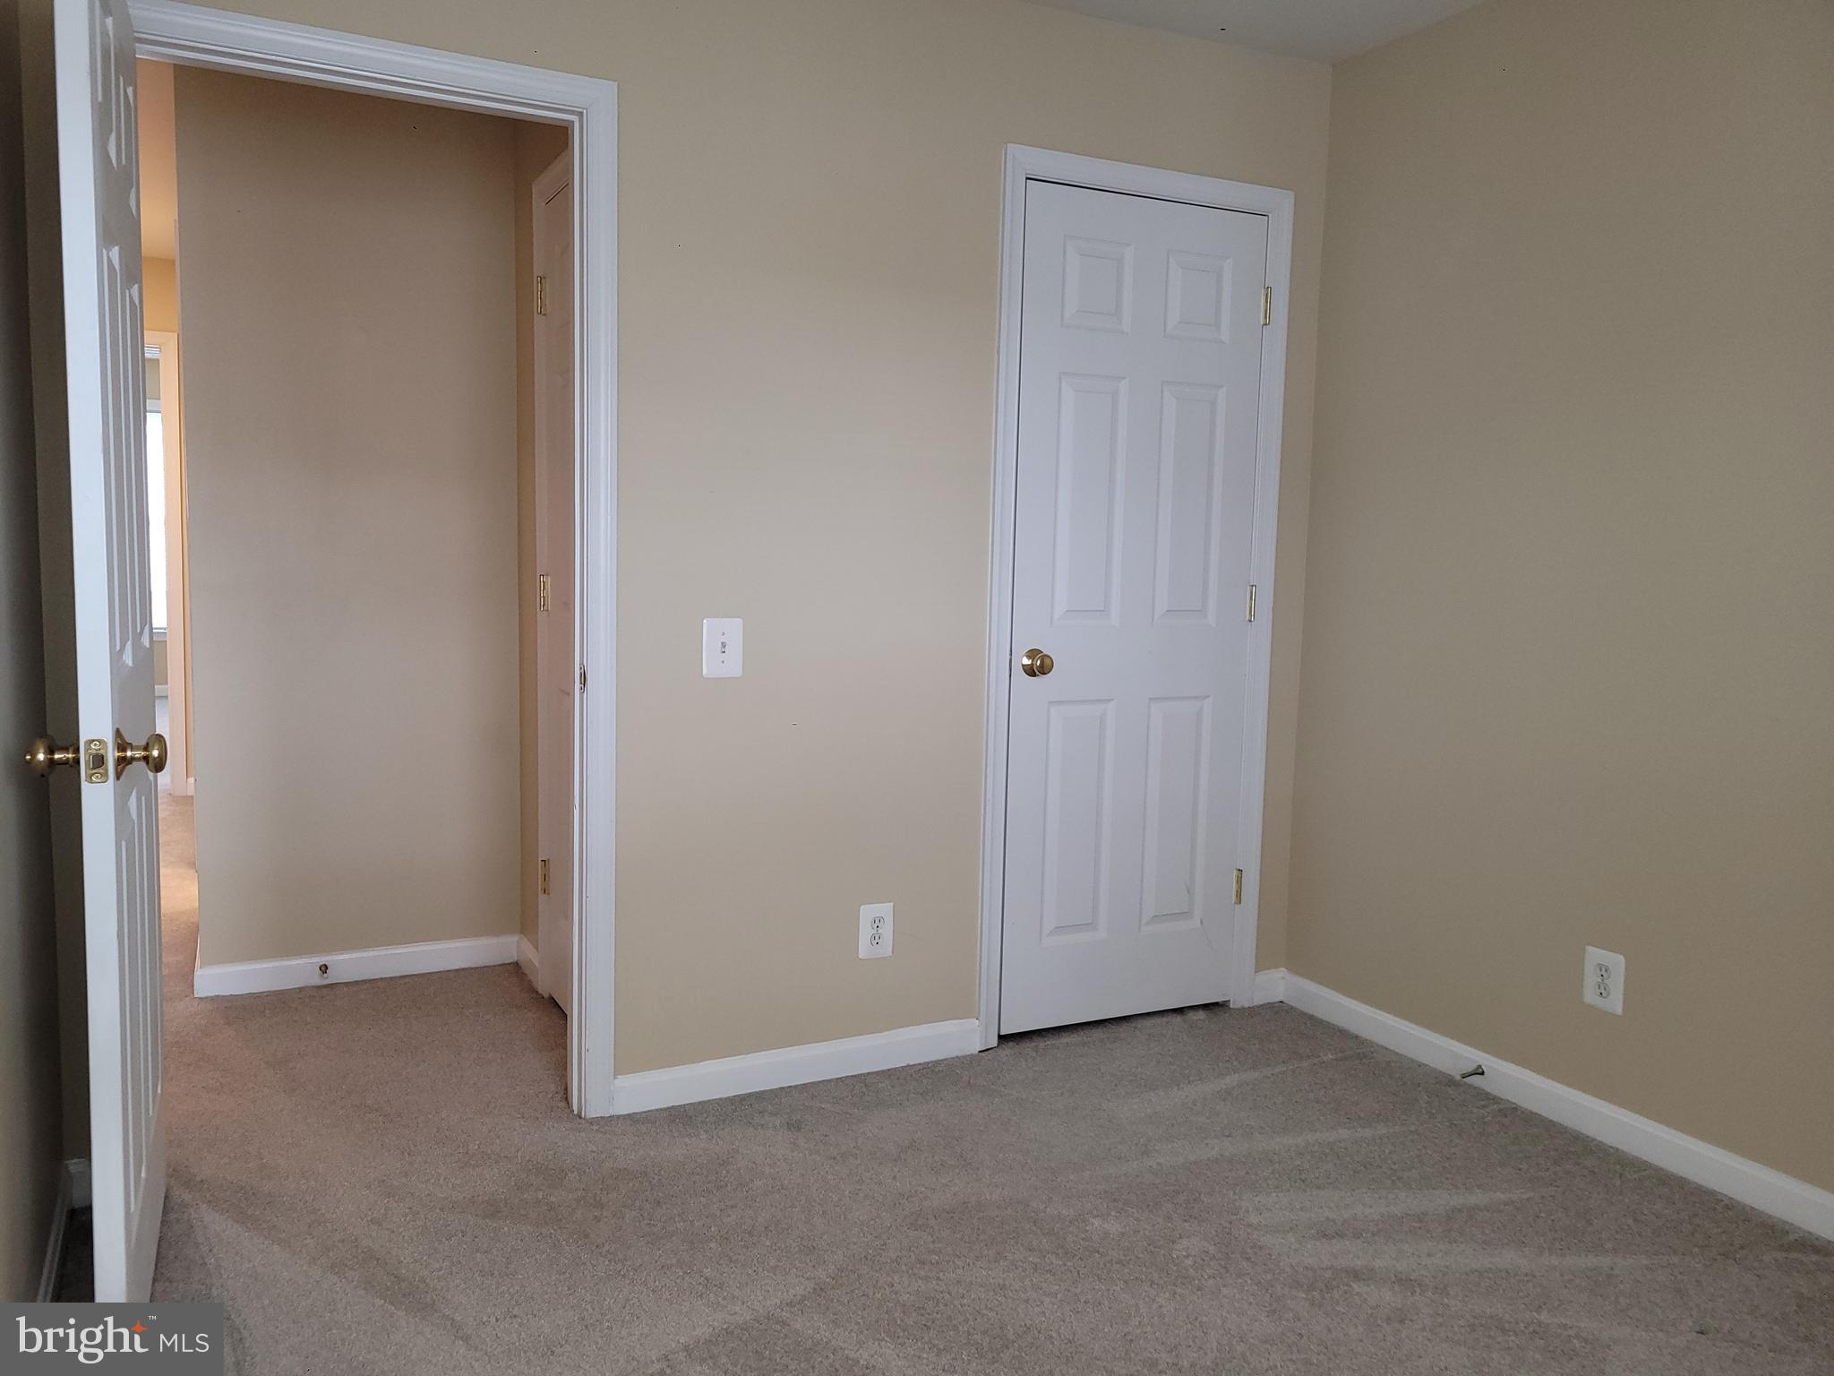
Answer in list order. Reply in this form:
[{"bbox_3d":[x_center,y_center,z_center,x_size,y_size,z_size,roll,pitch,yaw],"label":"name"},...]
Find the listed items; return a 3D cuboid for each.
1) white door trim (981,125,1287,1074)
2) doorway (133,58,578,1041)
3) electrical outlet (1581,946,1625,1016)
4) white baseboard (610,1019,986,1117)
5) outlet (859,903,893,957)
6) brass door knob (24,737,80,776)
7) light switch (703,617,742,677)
[{"bbox_3d":[0.551,-0.180,3.395,0.843,2.121,0.030,-2,6,-27],"label":"white door trim"},{"bbox_3d":[-1.061,-0.098,2.658,0.770,2.032,0.120,-2,6,-27],"label":"doorway"},{"bbox_3d":[1.431,0.613,2.877,0.010,0.124,0.083,-2,6,-27],"label":"electrical outlet"},{"bbox_3d":[-0.243,0.851,3.107,0.884,0.083,0.015,-2,6,-27],"label":"white baseboard"},{"bbox_3d":[-0.089,0.558,3.155,0.081,0.125,0.010,-2,6,-27],"label":"outlet"},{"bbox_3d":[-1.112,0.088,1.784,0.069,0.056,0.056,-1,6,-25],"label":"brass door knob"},{"bbox_3d":[-0.407,-0.084,2.918,0.083,0.125,0.014,-2,6,-27],"label":"light switch"}]

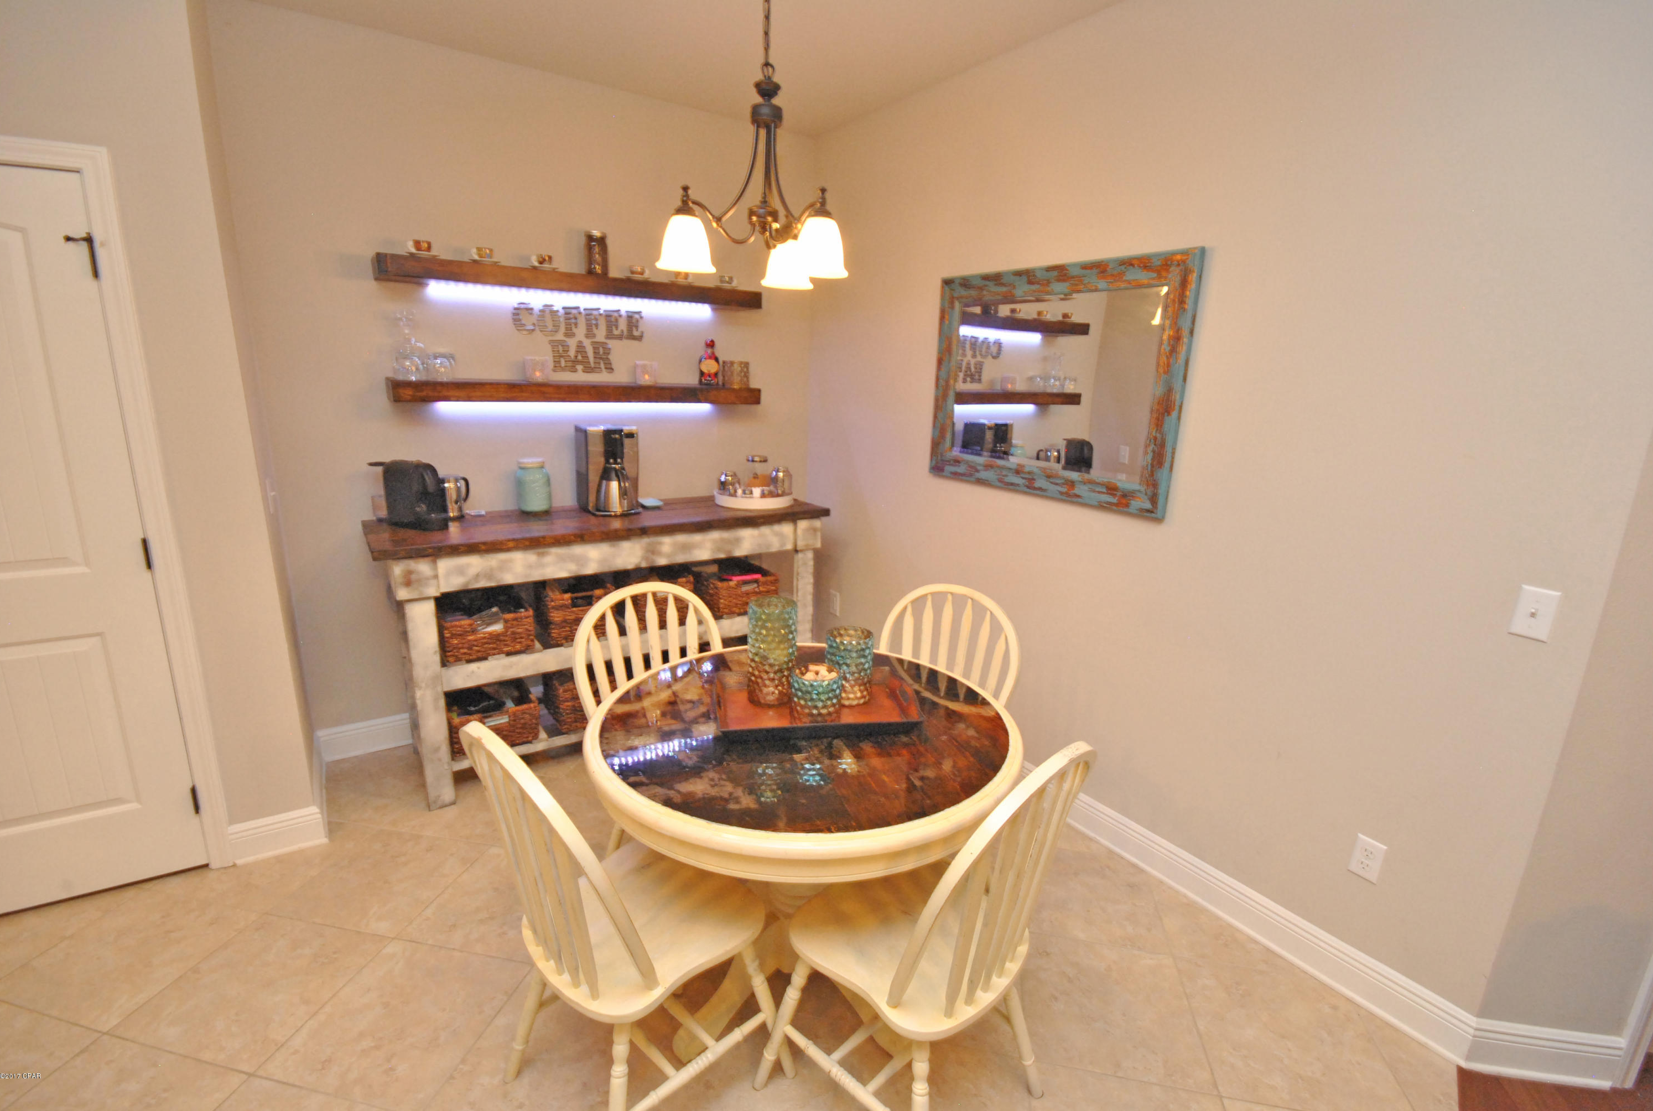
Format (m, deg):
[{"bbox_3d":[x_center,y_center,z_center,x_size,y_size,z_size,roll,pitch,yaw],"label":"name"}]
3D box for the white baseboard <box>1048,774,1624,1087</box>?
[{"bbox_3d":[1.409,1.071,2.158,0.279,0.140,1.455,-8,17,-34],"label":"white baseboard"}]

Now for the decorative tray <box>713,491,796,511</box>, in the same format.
[{"bbox_3d":[-0.351,-0.281,3.372,0.386,0.046,0.386,2,14,0],"label":"decorative tray"}]

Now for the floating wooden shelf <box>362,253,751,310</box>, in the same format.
[{"bbox_3d":[-1.002,-1.136,2.940,1.535,0.080,0.204,-8,17,-34],"label":"floating wooden shelf"}]

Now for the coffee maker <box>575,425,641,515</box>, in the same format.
[{"bbox_3d":[-0.966,-0.383,3.058,0.210,0.360,0.265,-7,16,-32],"label":"coffee maker"}]

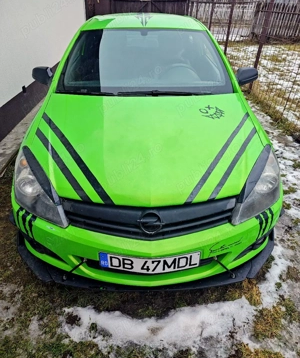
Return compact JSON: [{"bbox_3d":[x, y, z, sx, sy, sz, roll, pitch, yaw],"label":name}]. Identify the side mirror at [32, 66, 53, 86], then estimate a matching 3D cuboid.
[{"bbox_3d":[-0.959,-0.927,2.390,0.230,0.170,0.140,-1,33,-1],"label":"side mirror"}]

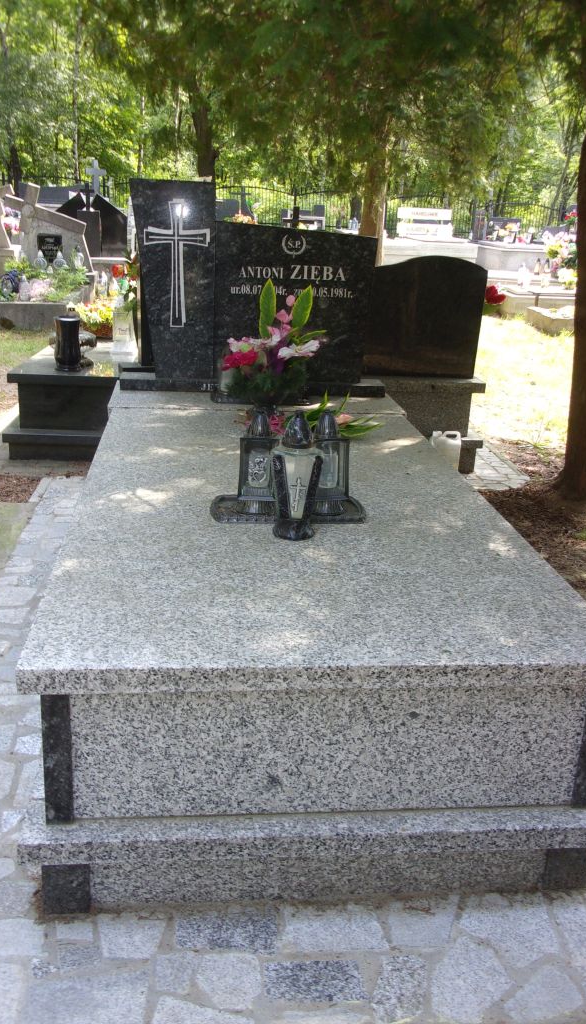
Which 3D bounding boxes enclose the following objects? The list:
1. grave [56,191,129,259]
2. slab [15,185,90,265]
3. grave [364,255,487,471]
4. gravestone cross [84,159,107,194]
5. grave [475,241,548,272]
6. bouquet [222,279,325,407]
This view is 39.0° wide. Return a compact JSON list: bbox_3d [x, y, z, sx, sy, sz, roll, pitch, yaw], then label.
[{"bbox_3d":[-3.062,-4.363,12.531,1.100,1.043,0.250,1,21,-8],"label":"grave"},{"bbox_3d":[-2.973,-3.514,10.239,0.950,1.008,0.250,1,21,-8],"label":"slab"},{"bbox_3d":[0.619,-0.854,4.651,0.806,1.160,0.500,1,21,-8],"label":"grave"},{"bbox_3d":[-3.815,-6.460,16.051,0.397,0.703,0.125,1,21,-8],"label":"gravestone cross"},{"bbox_3d":[4.313,-5.234,17.150,1.533,0.562,1.250,1,21,-8],"label":"grave"},{"bbox_3d":[-0.075,-0.658,3.303,0.417,0.501,0.325,1,21,-8],"label":"bouquet"}]

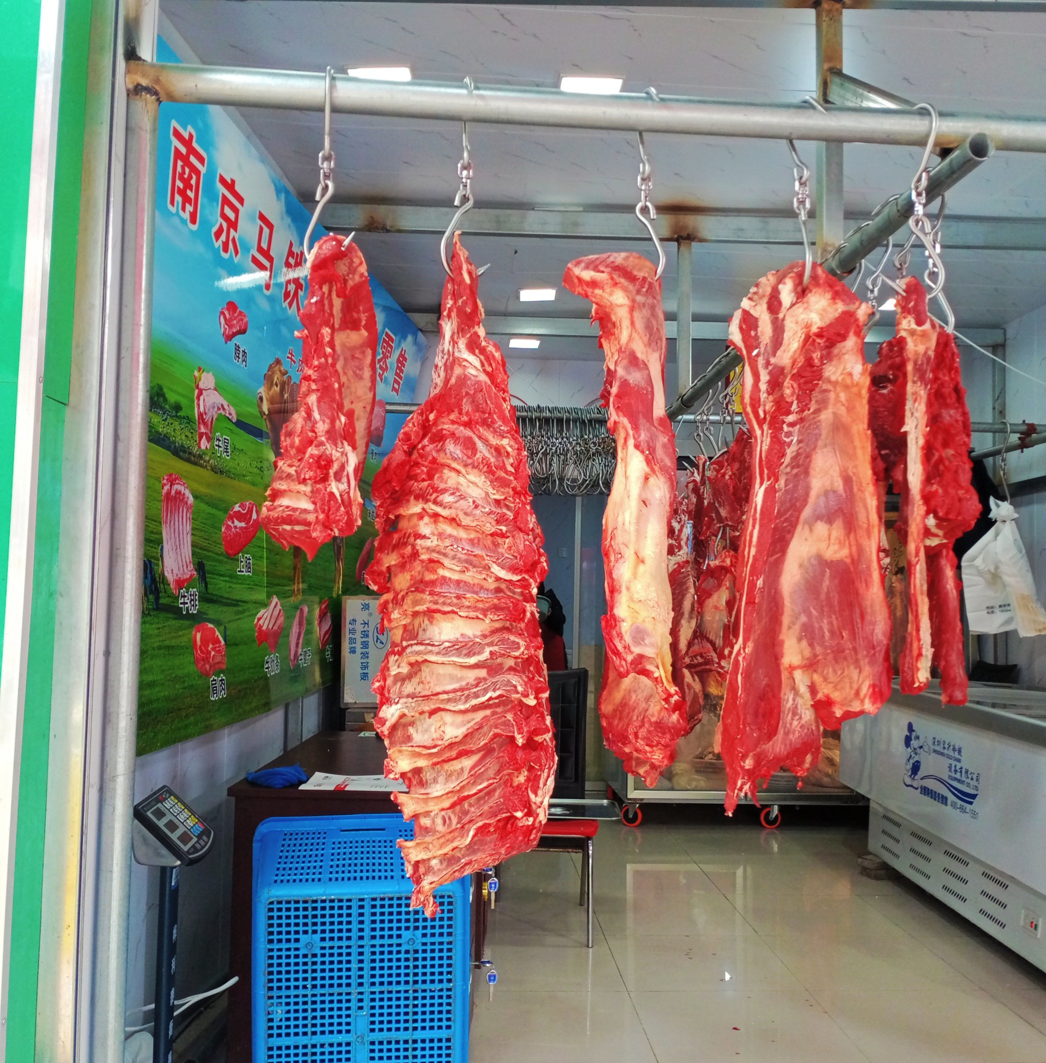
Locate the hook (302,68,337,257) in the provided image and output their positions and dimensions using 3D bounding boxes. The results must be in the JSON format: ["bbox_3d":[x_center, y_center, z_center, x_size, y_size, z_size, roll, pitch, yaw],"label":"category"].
[{"bbox_3d":[-0.320,-0.592,1.850,0.055,0.335,0.110,3,-4,-30],"label":"hook"}]

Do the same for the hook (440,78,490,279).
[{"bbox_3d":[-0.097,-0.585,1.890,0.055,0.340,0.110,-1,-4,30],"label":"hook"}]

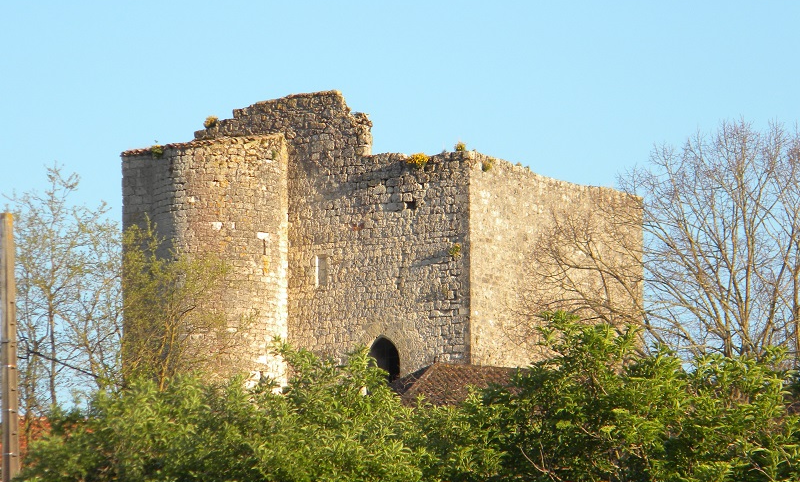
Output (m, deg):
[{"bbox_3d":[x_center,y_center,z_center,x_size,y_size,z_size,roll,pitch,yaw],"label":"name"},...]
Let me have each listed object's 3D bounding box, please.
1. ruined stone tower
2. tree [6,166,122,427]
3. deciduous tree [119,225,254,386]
[{"bbox_3d":[-1.225,1.149,216.812,13.949,10.781,13.118,-6,-11,33],"label":"ruined stone tower"},{"bbox_3d":[-10.548,1.934,202.000,3.647,8.729,3.800,0,-9,0],"label":"tree"},{"bbox_3d":[-6.683,2.385,203.000,4.297,6.083,4.000,0,-9,0],"label":"deciduous tree"}]

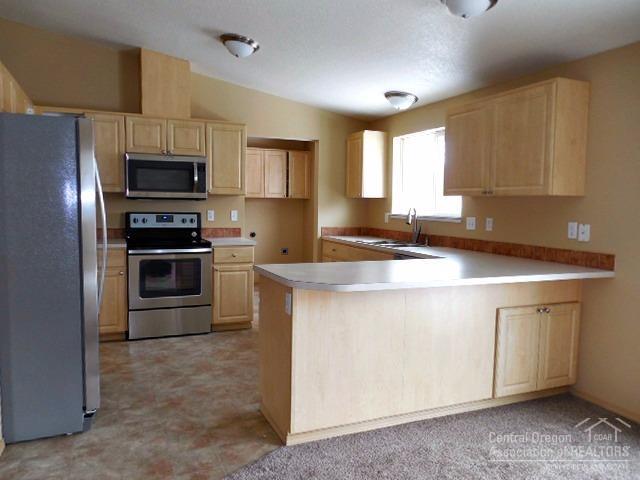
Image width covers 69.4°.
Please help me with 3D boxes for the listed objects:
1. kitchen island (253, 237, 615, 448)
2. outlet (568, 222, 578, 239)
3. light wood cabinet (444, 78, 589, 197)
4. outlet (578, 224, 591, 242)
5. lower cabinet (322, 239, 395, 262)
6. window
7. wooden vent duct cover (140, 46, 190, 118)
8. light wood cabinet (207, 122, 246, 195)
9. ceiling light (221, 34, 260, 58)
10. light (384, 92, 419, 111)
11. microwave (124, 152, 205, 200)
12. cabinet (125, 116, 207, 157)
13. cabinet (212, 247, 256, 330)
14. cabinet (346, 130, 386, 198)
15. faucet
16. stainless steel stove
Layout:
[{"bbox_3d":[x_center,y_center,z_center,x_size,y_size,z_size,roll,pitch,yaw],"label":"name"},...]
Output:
[{"bbox_3d":[0.744,0.615,3.131,2.225,0.940,0.970,-1,5,-24],"label":"kitchen island"},{"bbox_3d":[1.837,-0.069,3.364,0.010,0.114,0.072,-1,5,-24],"label":"outlet"},{"bbox_3d":[1.458,-0.716,3.584,0.308,0.755,1.106,-1,5,-23],"label":"light wood cabinet"},{"bbox_3d":[1.807,-0.045,3.166,0.012,0.118,0.078,-1,5,-23],"label":"outlet"},{"bbox_3d":[0.637,0.488,5.153,0.615,0.871,1.632,-1,5,-23],"label":"lower cabinet"},{"bbox_3d":[1.119,-0.686,4.845,0.100,0.898,1.213,-1,5,-23],"label":"window"},{"bbox_3d":[-1.597,-1.559,4.797,0.460,0.670,0.330,-1,4,-22],"label":"wooden vent duct cover"},{"bbox_3d":[-1.081,-0.877,5.115,0.441,0.765,0.320,-1,5,-24],"label":"light wood cabinet"},{"bbox_3d":[-0.692,-1.644,3.981,0.340,0.120,0.340,9,1,-24],"label":"ceiling light"},{"bbox_3d":[0.813,-1.383,4.660,0.335,0.137,0.335,10,0,-24],"label":"light"},{"bbox_3d":[-1.586,-0.636,4.778,0.760,0.432,0.403,-1,5,-23],"label":"microwave"},{"bbox_3d":[-1.592,-1.046,4.787,0.768,0.373,0.321,-1,5,-23],"label":"cabinet"},{"bbox_3d":[-1.021,0.468,5.070,0.455,0.885,0.636,-1,5,-24],"label":"cabinet"},{"bbox_3d":[0.587,-0.911,5.798,0.325,0.773,0.401,-1,5,-24],"label":"cabinet"},{"bbox_3d":[0.939,-0.143,4.695,0.230,0.390,0.100,-3,6,-44],"label":"faucet"},{"bbox_3d":[-1.569,0.331,4.785,0.762,1.188,0.676,-1,5,-24],"label":"stainless steel stove"}]

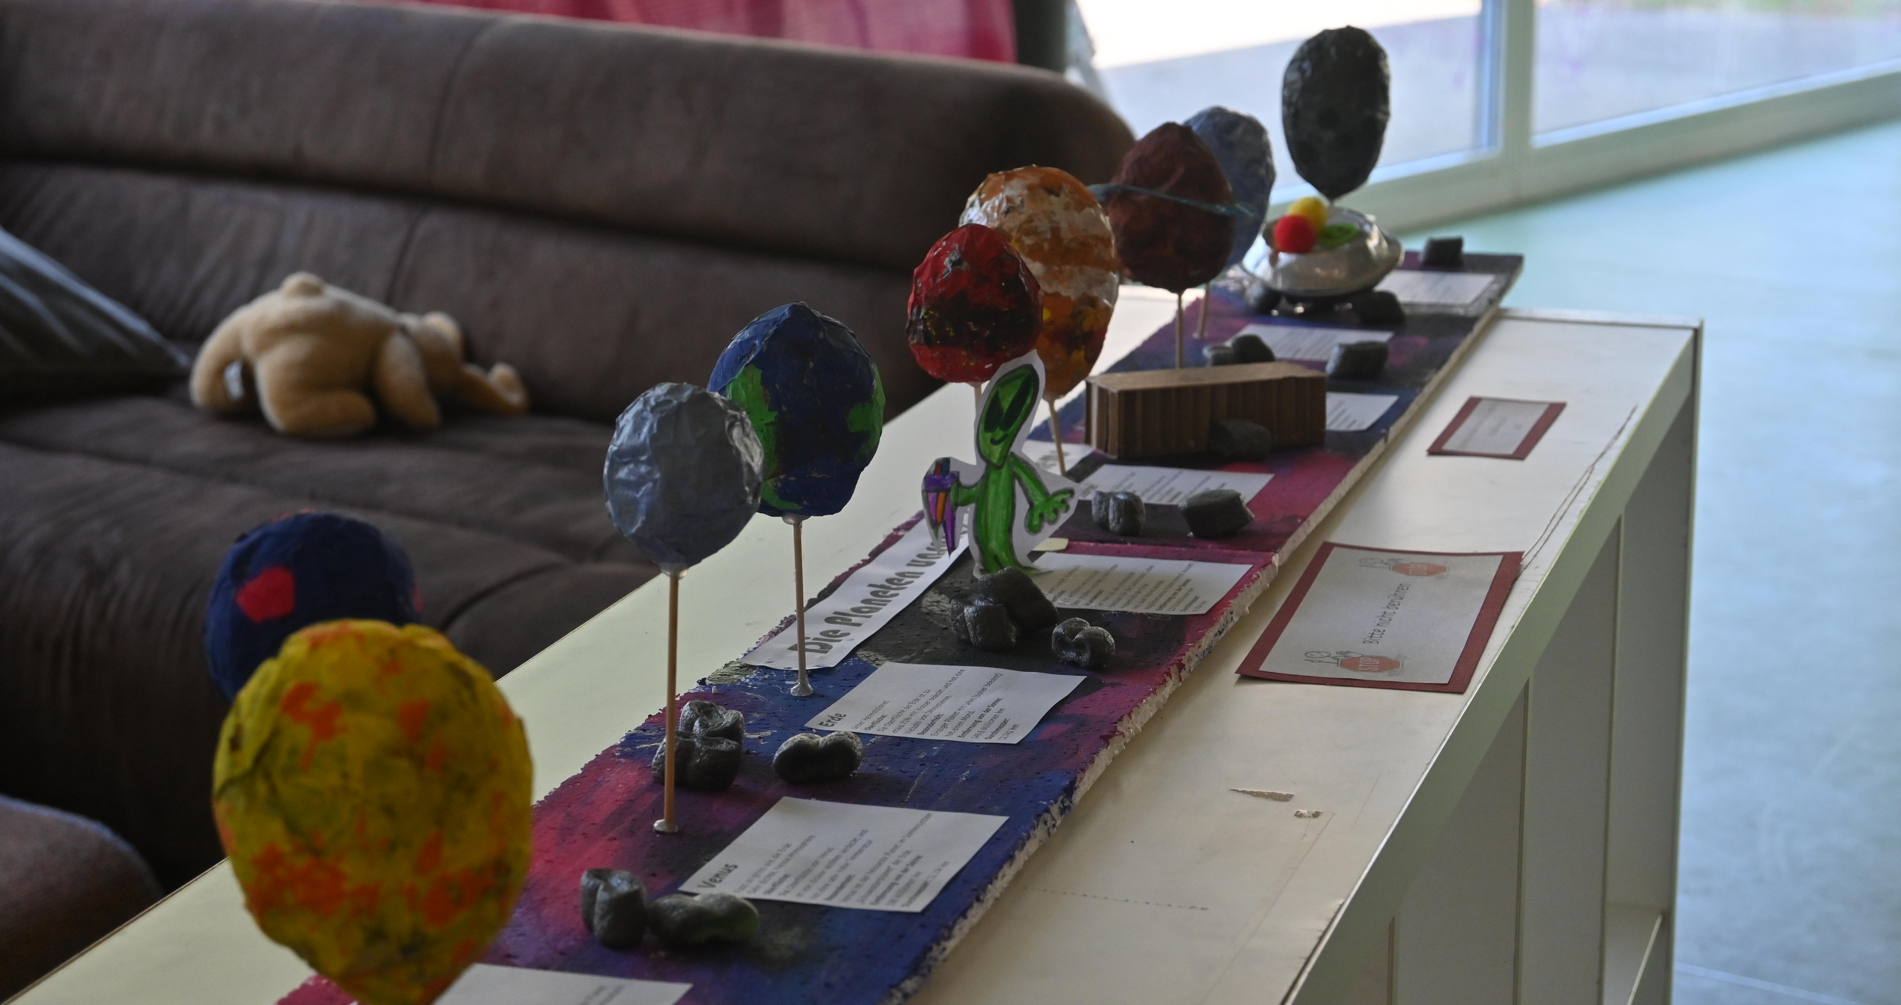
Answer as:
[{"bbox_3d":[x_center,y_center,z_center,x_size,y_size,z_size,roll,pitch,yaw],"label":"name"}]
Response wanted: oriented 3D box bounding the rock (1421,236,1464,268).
[{"bbox_3d":[0.326,-0.166,2.630,0.028,0.020,0.020,2,13,7],"label":"rock"}]

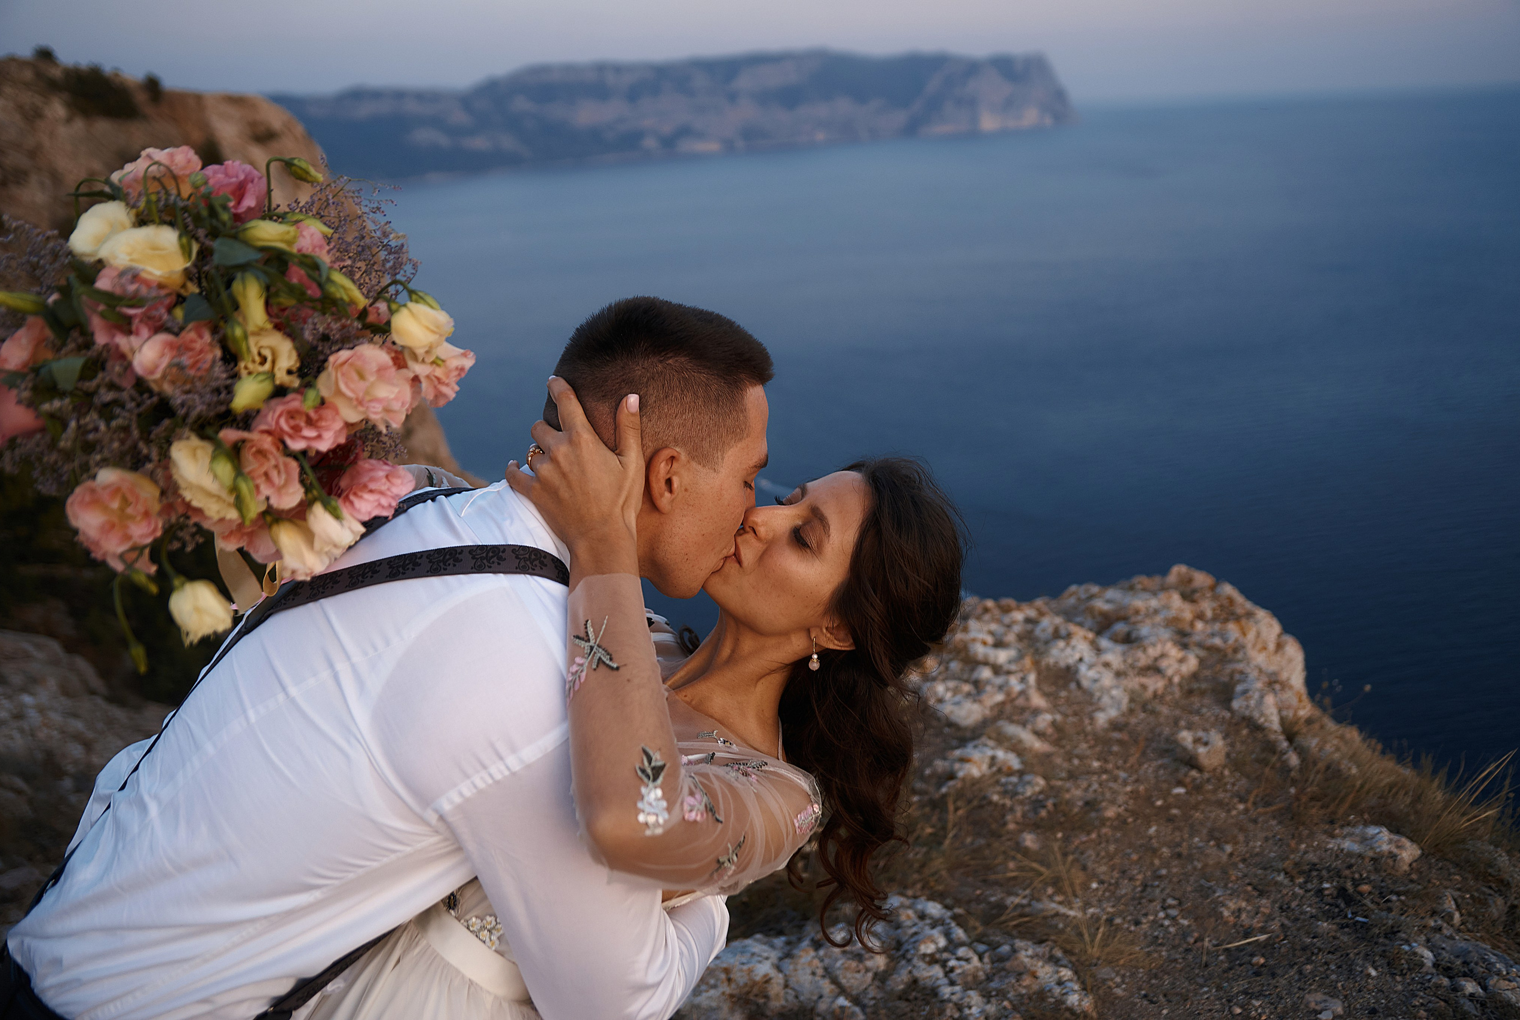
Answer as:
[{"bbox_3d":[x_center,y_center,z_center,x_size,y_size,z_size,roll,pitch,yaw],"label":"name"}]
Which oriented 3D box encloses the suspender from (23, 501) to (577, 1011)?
[{"bbox_3d":[-0.377,0.208,1.043,0.530,0.270,0.260,-47,30,-24],"label":"suspender"}]

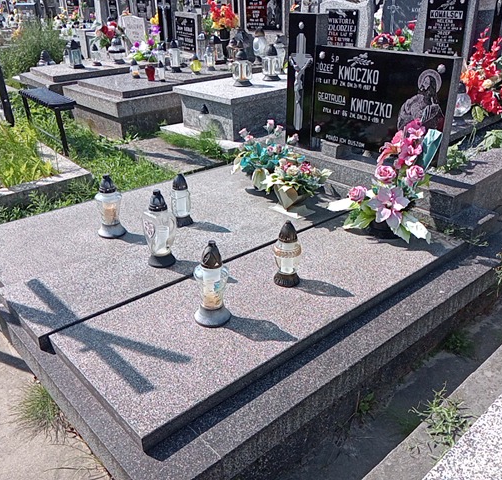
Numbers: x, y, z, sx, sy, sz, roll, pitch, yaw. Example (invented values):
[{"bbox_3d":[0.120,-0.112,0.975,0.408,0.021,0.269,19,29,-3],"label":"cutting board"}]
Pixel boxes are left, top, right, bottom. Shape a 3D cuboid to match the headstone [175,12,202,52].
[{"bbox_3d":[-0.755,-2.560,6.413,0.100,0.466,0.580,-17,31,-30],"label":"headstone"}]

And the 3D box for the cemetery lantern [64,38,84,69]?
[{"bbox_3d":[-1.991,-2.103,5.837,0.150,0.282,0.150,-22,33,-36],"label":"cemetery lantern"}]

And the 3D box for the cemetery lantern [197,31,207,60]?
[{"bbox_3d":[-0.559,-2.219,5.958,0.108,0.304,0.108,0,27,0],"label":"cemetery lantern"}]

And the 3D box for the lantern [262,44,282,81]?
[{"bbox_3d":[0.215,-1.830,5.290,0.150,0.317,0.150,-22,33,-36],"label":"lantern"}]

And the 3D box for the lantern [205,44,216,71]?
[{"bbox_3d":[-0.444,-2.004,5.682,0.100,0.256,0.100,0,27,0],"label":"lantern"}]

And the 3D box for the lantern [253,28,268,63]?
[{"bbox_3d":[0.091,-2.245,5.975,0.155,0.353,0.155,-22,33,-36],"label":"lantern"}]

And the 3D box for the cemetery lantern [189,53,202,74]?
[{"bbox_3d":[-0.612,-1.955,5.732,0.133,0.208,0.133,0,27,0],"label":"cemetery lantern"}]

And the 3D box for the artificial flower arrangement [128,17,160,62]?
[{"bbox_3d":[-1.365,-2.530,6.513,0.300,0.494,0.400,-22,33,-36],"label":"artificial flower arrangement"}]

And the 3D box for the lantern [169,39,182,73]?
[{"bbox_3d":[-0.805,-1.994,5.592,0.112,0.321,0.112,-22,34,-36],"label":"lantern"}]

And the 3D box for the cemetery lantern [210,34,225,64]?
[{"bbox_3d":[-0.369,-2.197,5.960,0.135,0.294,0.135,-22,33,-36],"label":"cemetery lantern"}]

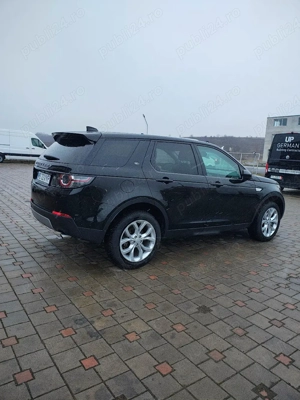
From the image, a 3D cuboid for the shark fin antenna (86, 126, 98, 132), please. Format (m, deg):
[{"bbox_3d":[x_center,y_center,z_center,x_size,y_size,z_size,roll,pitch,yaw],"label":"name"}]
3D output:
[{"bbox_3d":[-0.763,-0.951,3.908,0.170,0.072,0.065,-3,11,-35],"label":"shark fin antenna"}]

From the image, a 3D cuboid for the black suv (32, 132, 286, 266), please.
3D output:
[{"bbox_3d":[0.473,-0.190,4.934,4.600,1.700,1.990,-3,11,-35],"label":"black suv"}]

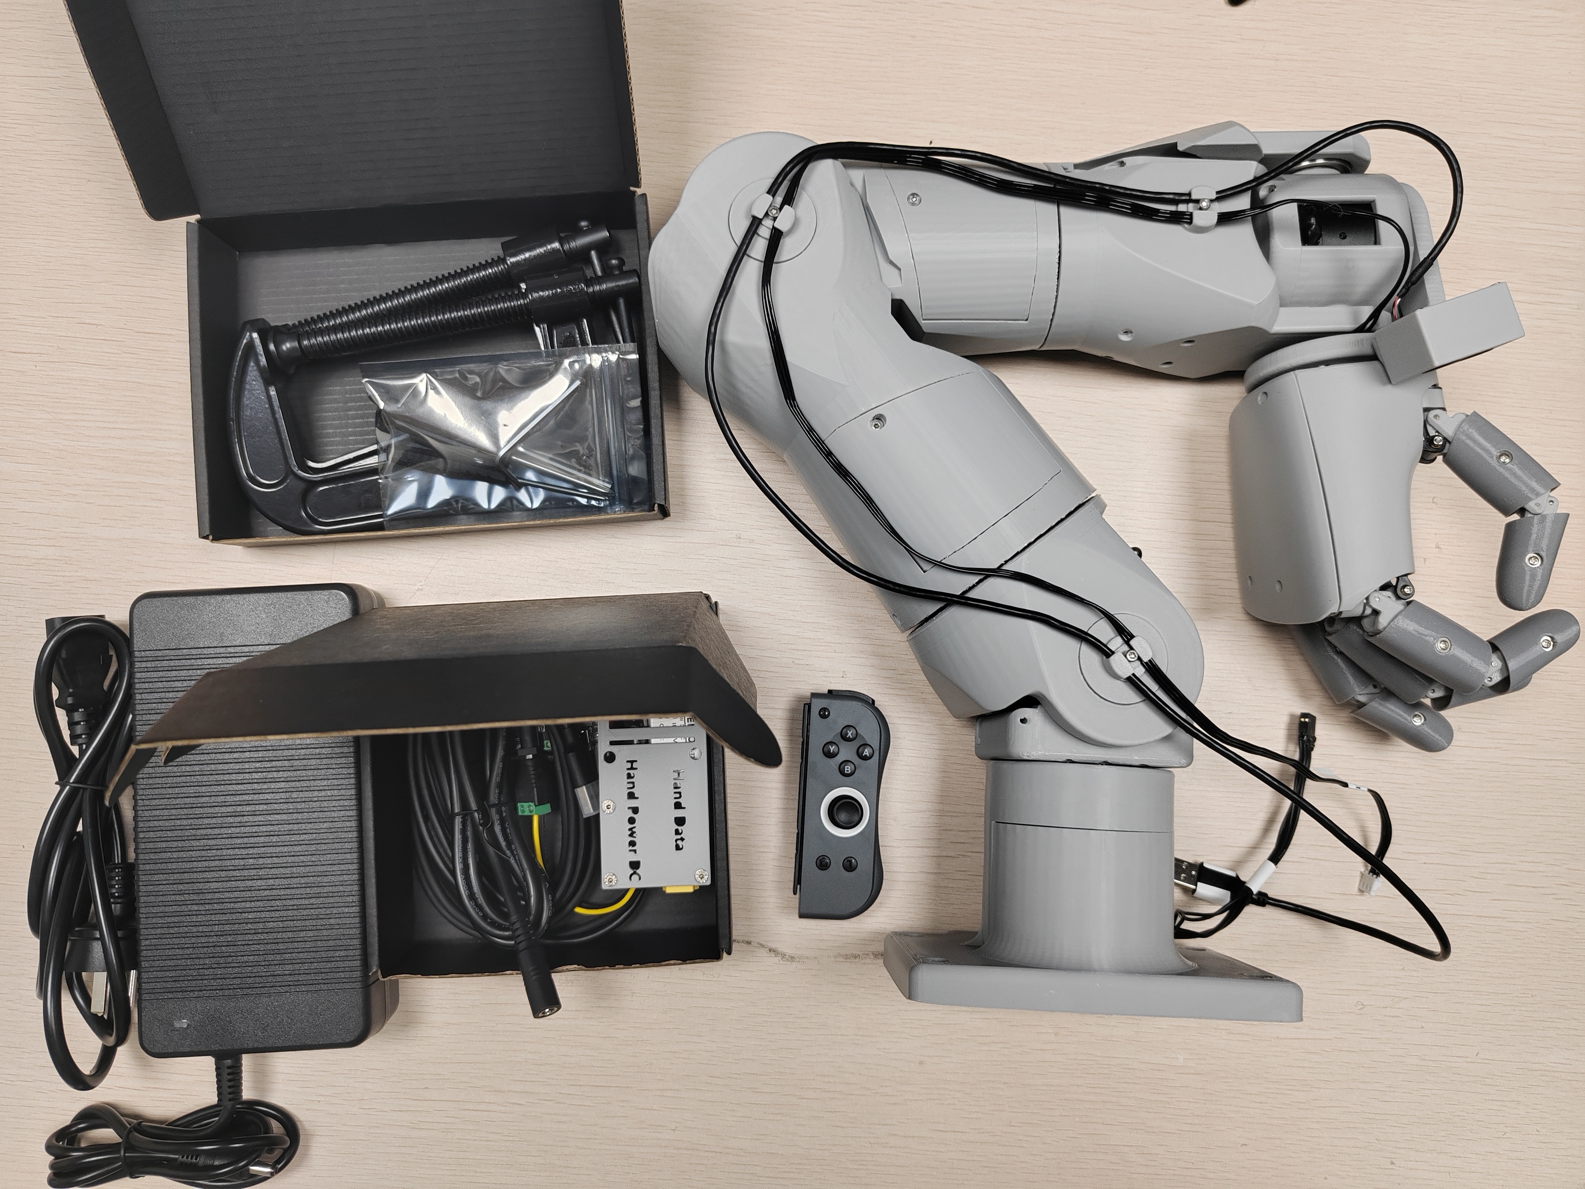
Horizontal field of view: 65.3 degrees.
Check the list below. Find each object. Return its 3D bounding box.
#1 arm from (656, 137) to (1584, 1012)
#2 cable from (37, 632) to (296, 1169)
[{"bbox_3d":[0.126,-0.022,0.527,0.394,0.125,0.388,3,86,0],"label":"arm"},{"bbox_3d":[-0.282,0.139,0.557,0.123,0.040,0.253,0,85,0],"label":"cable"}]

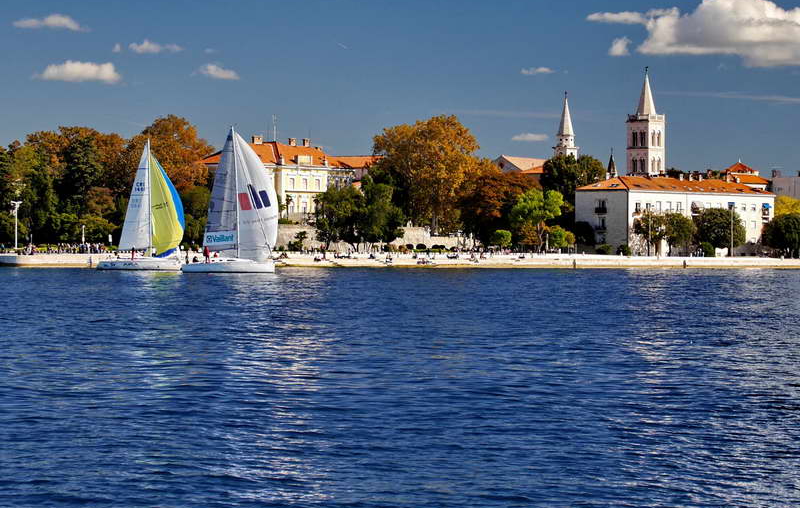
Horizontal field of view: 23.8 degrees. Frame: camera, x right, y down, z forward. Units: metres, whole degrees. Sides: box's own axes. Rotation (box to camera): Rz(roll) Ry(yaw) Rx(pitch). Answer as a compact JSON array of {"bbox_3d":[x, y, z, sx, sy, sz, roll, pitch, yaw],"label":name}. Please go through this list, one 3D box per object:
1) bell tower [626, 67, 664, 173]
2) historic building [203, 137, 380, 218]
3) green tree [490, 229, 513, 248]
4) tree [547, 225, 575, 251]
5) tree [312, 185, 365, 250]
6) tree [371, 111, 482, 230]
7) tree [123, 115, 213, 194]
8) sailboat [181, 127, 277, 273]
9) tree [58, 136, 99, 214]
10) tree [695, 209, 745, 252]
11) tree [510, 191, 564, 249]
[{"bbox_3d":[78.350,-31.020,603.000,8.600,56.000,8.600,0,0,44],"label":"bell tower"},{"bbox_3d":[-22.000,-14.120,352.000,14.000,15.500,39.000,0,0,41],"label":"historic building"},{"bbox_3d":[15.800,-2.300,295.000,3.420,3.350,3.420,0,0,0],"label":"green tree"},{"bbox_3d":[26.420,-2.550,312.000,4.610,4.610,4.470,0,0,0],"label":"tree"},{"bbox_3d":[-9.740,-5.700,300.000,8.230,10.610,7.820,0,0,0],"label":"tree"},{"bbox_3d":[4.640,-14.290,345.000,19.300,22.210,18.330,0,0,0],"label":"tree"},{"bbox_3d":[-40.850,-12.390,333.000,15.810,24.250,15.000,0,0,0],"label":"tree"},{"bbox_3d":[-19.190,-6.100,212.000,10.700,16.300,4.000,0,0,6],"label":"sailboat"},{"bbox_3d":[-52.930,-9.990,313.000,6.940,19.490,6.940,0,0,0],"label":"tree"},{"bbox_3d":[49.630,-3.400,293.000,8.190,7.270,8.190,0,0,0],"label":"tree"},{"bbox_3d":[22.170,-5.480,310.000,8.830,10.470,8.390,0,0,0],"label":"tree"}]

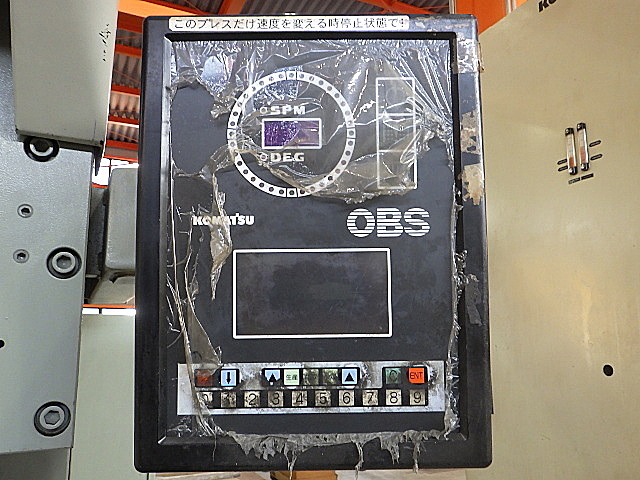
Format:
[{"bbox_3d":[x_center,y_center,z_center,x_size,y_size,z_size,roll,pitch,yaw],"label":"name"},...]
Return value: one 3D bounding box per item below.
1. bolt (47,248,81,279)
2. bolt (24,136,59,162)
[{"bbox_3d":[-0.298,0.028,0.604,0.036,0.036,0.021,5,-9,-29],"label":"bolt"},{"bbox_3d":[-0.326,-0.108,0.607,0.036,0.036,0.021,5,-9,-29],"label":"bolt"}]

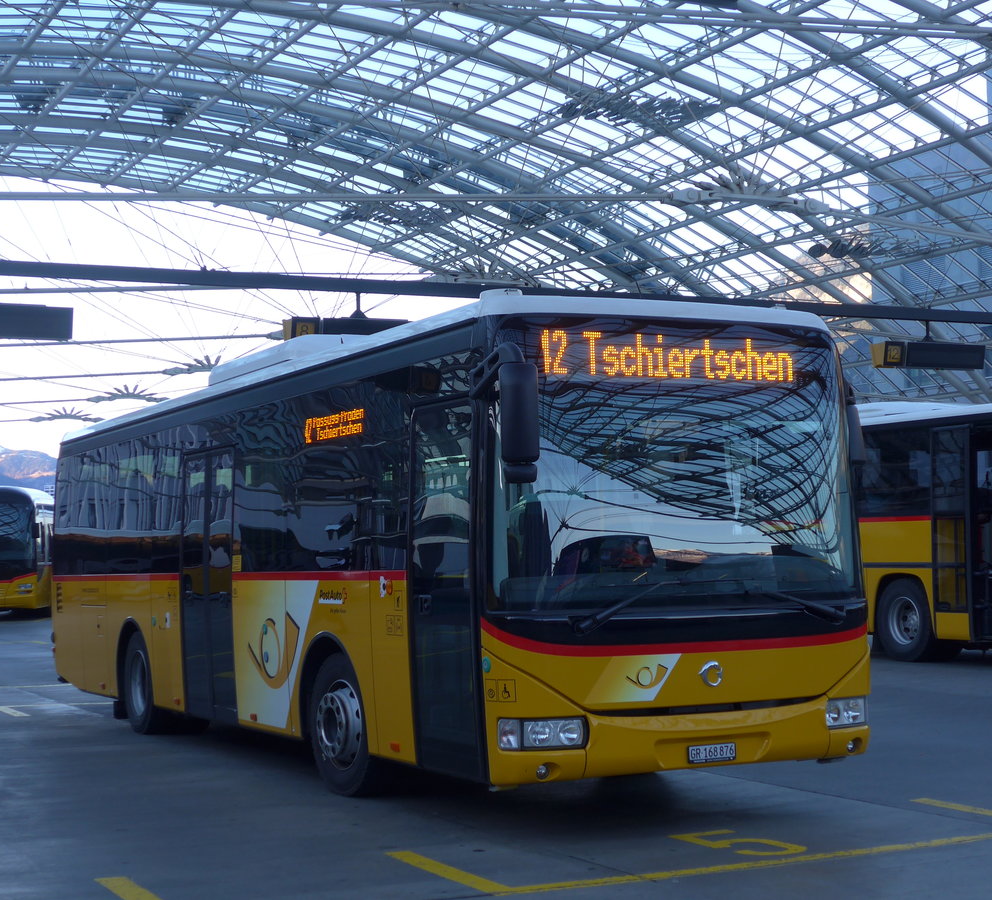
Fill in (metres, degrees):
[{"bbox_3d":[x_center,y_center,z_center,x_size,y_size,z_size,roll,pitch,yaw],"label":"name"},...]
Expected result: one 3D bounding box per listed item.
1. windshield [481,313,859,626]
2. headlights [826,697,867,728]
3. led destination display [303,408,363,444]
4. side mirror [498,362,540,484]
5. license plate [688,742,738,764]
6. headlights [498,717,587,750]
[{"bbox_3d":[1.086,0.089,10.172,2.400,1.600,0.360,0,-8,-26],"label":"windshield"},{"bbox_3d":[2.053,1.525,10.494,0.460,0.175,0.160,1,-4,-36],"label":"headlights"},{"bbox_3d":[-1.068,-0.163,11.924,0.070,0.180,1.100,0,-4,-26],"label":"led destination display"},{"bbox_3d":[0.119,-0.134,9.120,0.210,0.620,0.130,-1,-4,-1],"label":"side mirror"},{"bbox_3d":[1.191,1.671,9.916,0.305,0.095,0.020,0,-4,-26],"label":"license plate"},{"bbox_3d":[0.243,1.512,9.620,0.470,0.180,0.160,0,-4,-16],"label":"headlights"}]

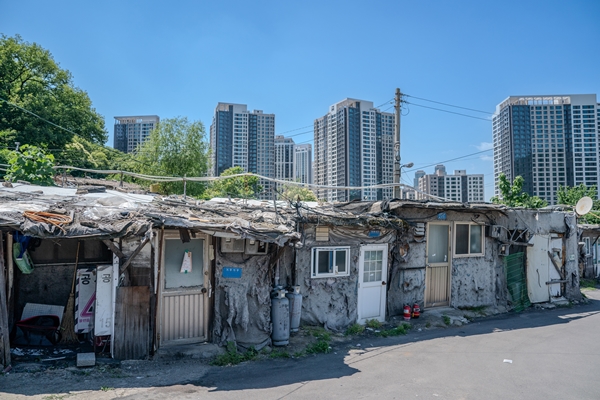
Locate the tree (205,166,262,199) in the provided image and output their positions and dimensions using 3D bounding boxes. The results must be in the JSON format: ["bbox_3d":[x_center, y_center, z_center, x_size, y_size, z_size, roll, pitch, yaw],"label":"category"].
[{"bbox_3d":[-3.300,0.898,19.984,2.900,4.850,2.800,0,-4,0],"label":"tree"}]

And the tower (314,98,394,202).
[{"bbox_3d":[39.500,-22.774,299.160,40.000,95.000,44.000,2,-4,-27],"label":"tower"}]

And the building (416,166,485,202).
[{"bbox_3d":[112.000,2.105,296.509,42.000,47.000,18.000,0,-4,-3],"label":"building"}]

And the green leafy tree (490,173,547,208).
[{"bbox_3d":[8.200,0.992,14.967,2.100,4.000,2.100,0,-4,0],"label":"green leafy tree"}]

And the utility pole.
[{"bbox_3d":[4.022,-0.730,16.585,0.350,7.650,0.350,0,-4,0],"label":"utility pole"}]

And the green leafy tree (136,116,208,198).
[{"bbox_3d":[-7.900,-0.659,24.096,4.400,8.500,4.400,0,-4,0],"label":"green leafy tree"}]

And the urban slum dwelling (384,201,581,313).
[{"bbox_3d":[3.826,1.380,10.999,5.600,2.300,4.000,1,-4,-18],"label":"urban slum dwelling"}]

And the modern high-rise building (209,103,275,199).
[{"bbox_3d":[-46.000,-22.714,315.191,44.000,97.000,32.000,2,-4,-24],"label":"modern high-rise building"}]

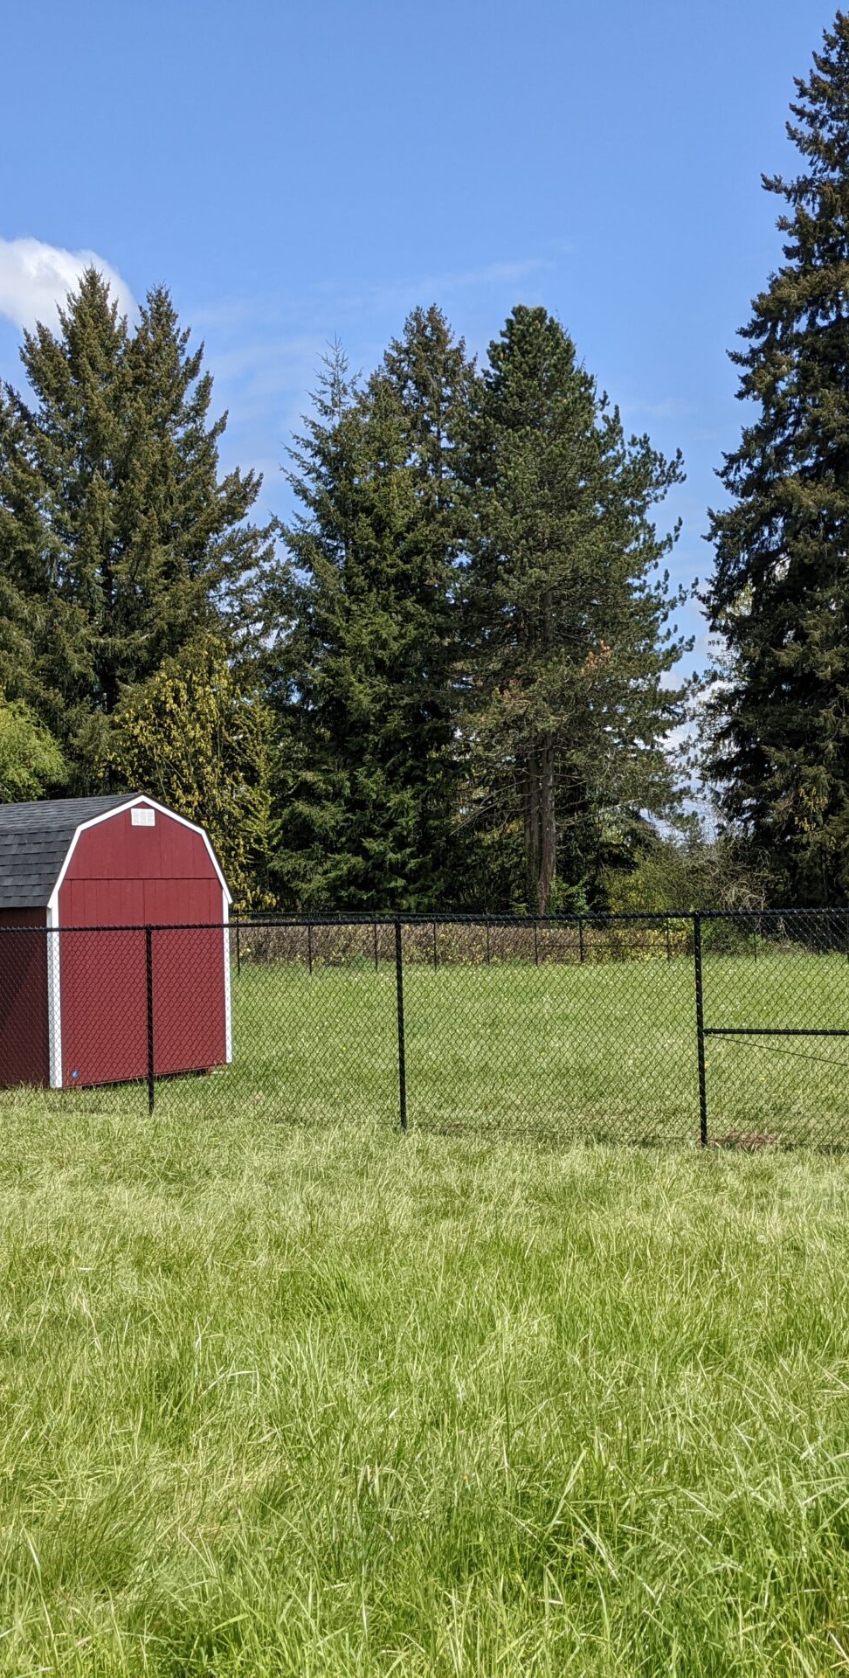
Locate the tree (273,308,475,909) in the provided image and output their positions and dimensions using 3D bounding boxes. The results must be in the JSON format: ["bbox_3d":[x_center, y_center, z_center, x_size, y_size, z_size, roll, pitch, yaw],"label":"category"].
[{"bbox_3d":[-1.749,-7.312,62.461,7.382,23.657,7.382,-2,-2,0],"label":"tree"}]

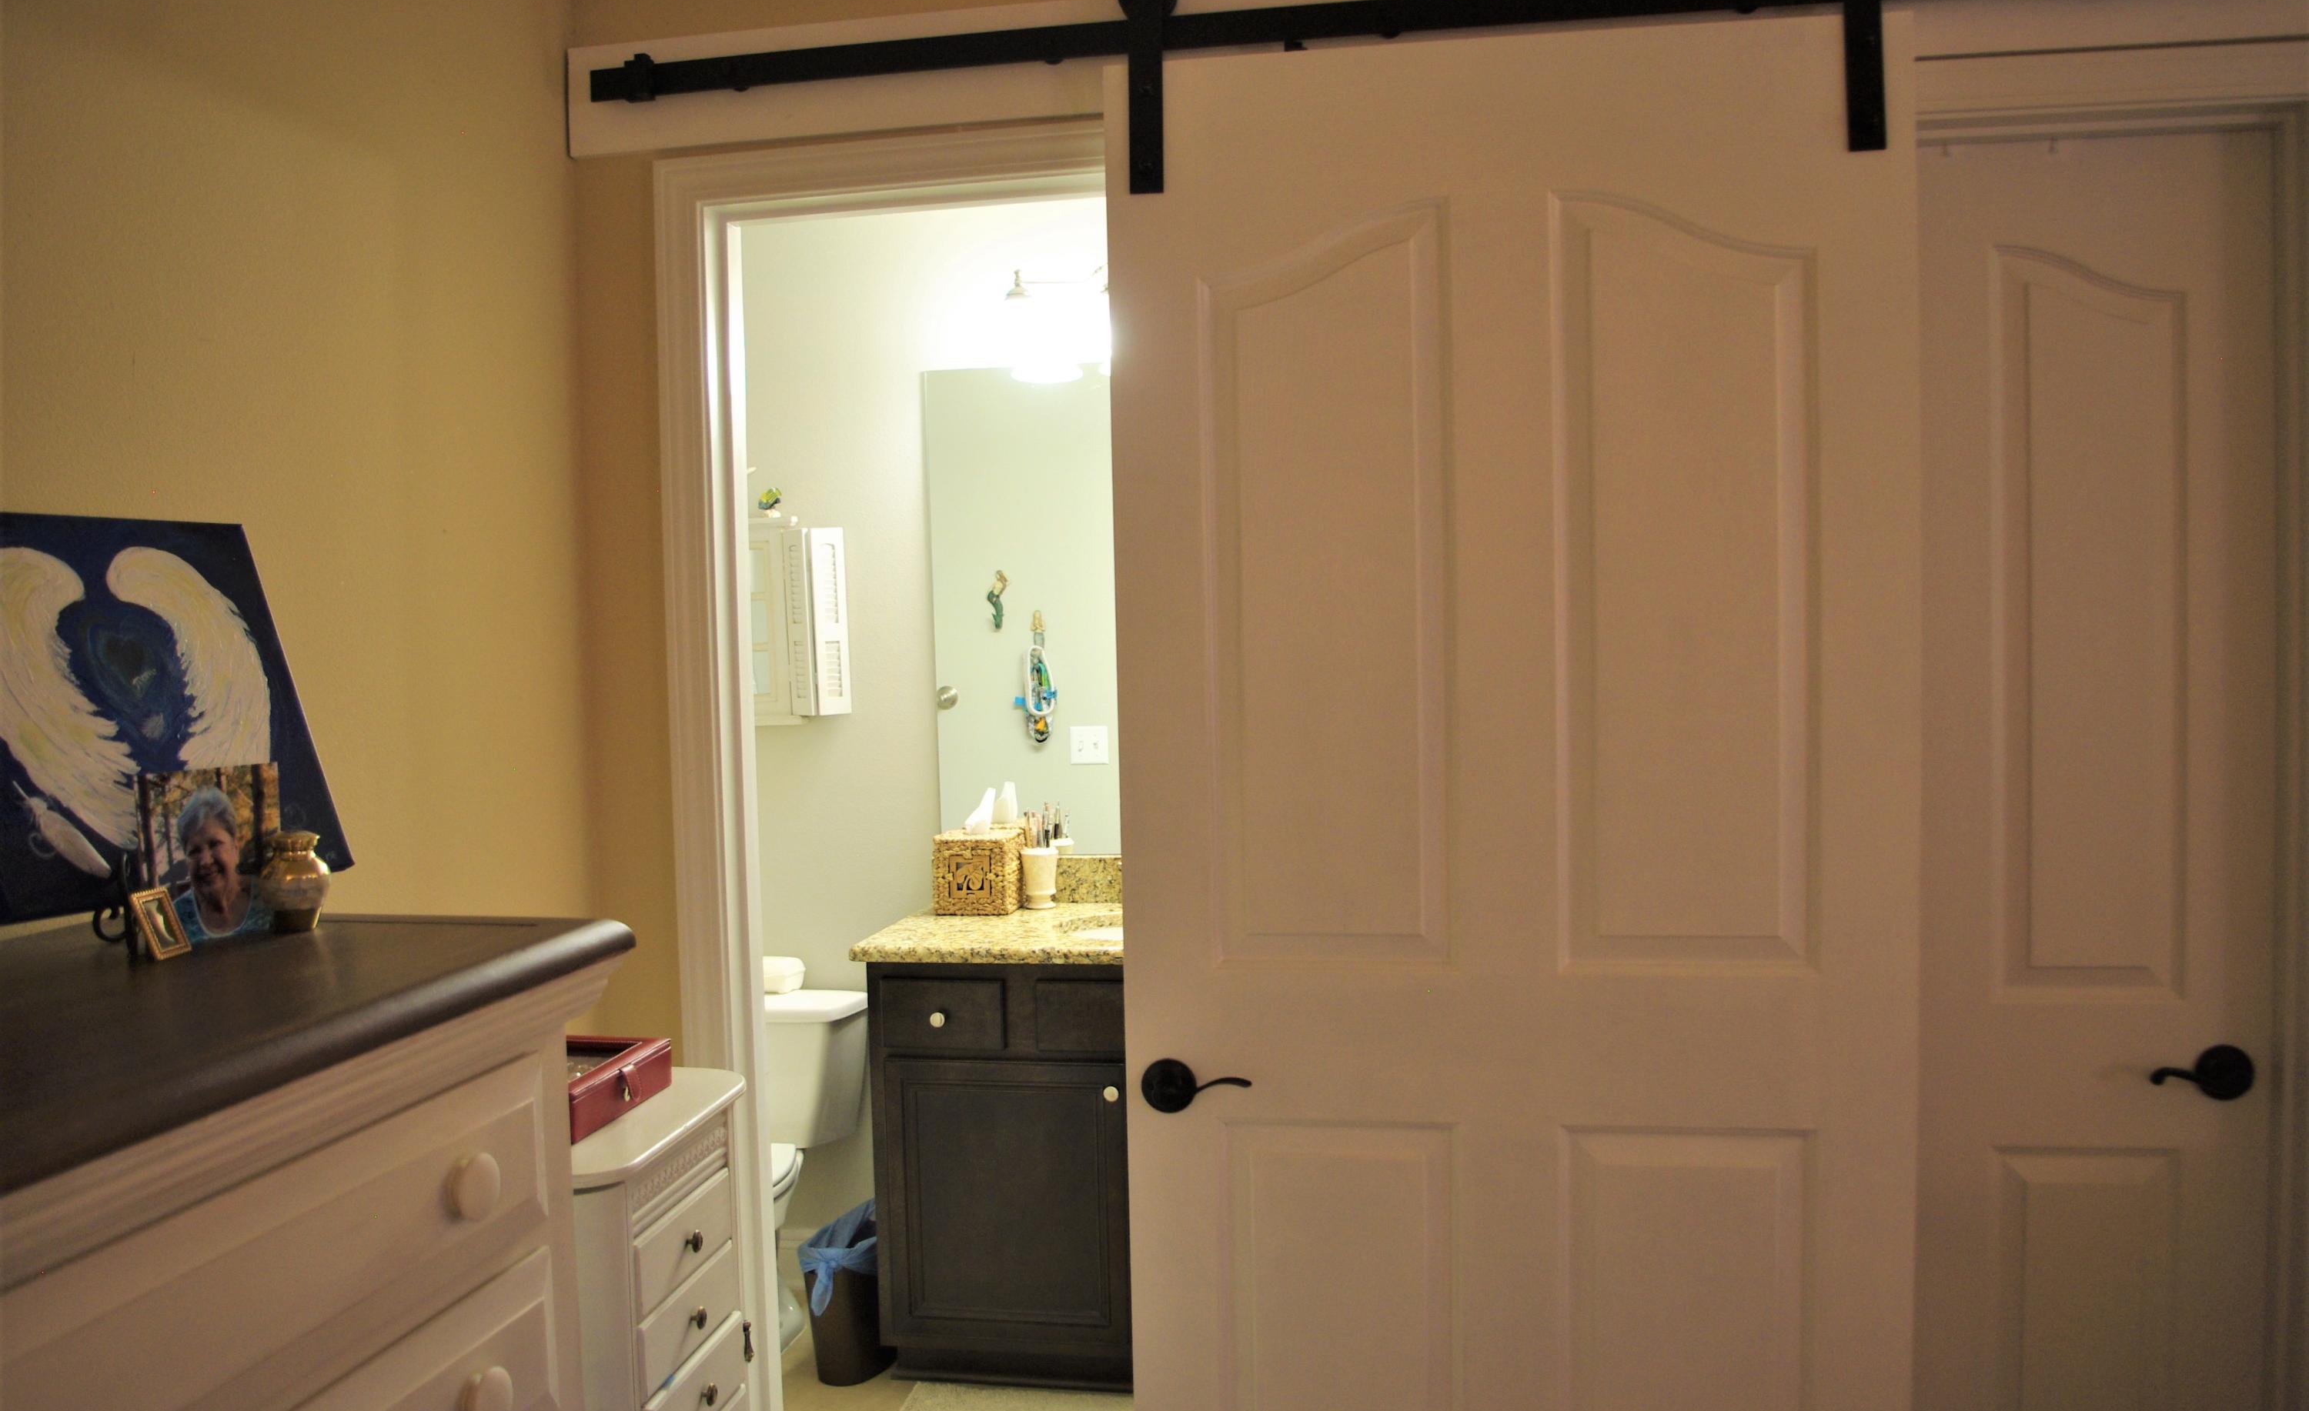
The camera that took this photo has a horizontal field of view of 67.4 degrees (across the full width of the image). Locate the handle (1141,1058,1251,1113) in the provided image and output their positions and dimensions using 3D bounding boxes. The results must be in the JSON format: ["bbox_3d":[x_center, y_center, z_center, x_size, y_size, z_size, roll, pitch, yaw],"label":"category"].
[{"bbox_3d":[0.047,0.447,2.022,0.133,0.065,0.059,-1,3,10],"label":"handle"}]

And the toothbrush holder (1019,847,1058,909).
[{"bbox_3d":[-0.236,0.363,3.612,0.077,0.128,0.077,-1,3,10],"label":"toothbrush holder"}]

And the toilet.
[{"bbox_3d":[-0.894,0.975,3.455,0.464,0.686,0.701,-1,3,10],"label":"toilet"}]

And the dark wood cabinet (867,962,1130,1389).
[{"bbox_3d":[0.033,0.882,3.417,1.053,0.842,0.513,-1,3,10],"label":"dark wood cabinet"}]

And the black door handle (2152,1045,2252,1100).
[{"bbox_3d":[1.204,0.425,1.984,0.135,0.066,0.059,-1,3,10],"label":"black door handle"}]

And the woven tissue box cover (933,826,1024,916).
[{"bbox_3d":[-0.362,0.353,3.614,0.151,0.153,0.146,-1,3,10],"label":"woven tissue box cover"}]

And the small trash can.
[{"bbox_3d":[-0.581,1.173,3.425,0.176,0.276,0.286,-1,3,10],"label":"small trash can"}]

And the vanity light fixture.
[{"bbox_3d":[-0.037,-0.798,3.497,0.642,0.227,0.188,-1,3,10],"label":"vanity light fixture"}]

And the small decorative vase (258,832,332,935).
[{"bbox_3d":[-0.678,0.140,1.365,0.055,0.078,0.055,-1,3,10],"label":"small decorative vase"}]

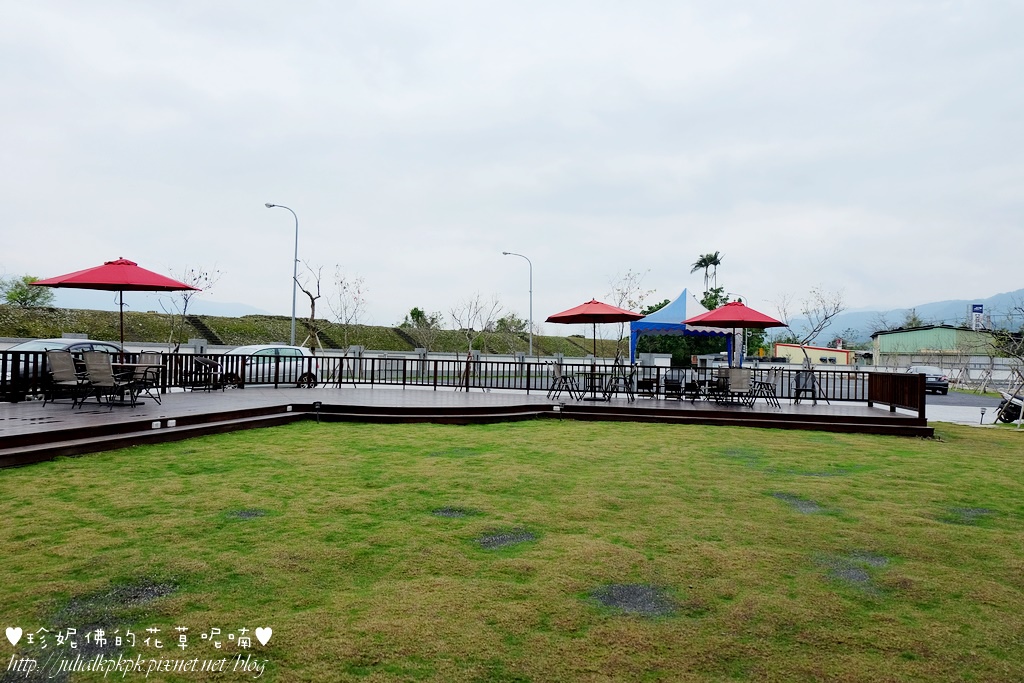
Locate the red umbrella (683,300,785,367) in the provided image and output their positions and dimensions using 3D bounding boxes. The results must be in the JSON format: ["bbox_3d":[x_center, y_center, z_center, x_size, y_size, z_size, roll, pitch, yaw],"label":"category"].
[{"bbox_3d":[5.880,0.290,18.000,2.670,2.670,2.670,1,-2,0],"label":"red umbrella"}]

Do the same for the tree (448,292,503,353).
[{"bbox_3d":[-1.283,0.035,24.000,1.900,3.650,1.800,1,-2,0],"label":"tree"}]

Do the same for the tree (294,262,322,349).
[{"bbox_3d":[-9.986,-1.080,33.500,1.500,5.800,1.400,1,-2,0],"label":"tree"}]

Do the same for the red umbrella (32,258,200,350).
[{"bbox_3d":[-7.064,-0.190,12.350,2.670,2.670,2.670,1,-2,0],"label":"red umbrella"}]

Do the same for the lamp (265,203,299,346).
[{"bbox_3d":[-13.057,-2.676,38.593,2.900,9.780,0.350,-1,-3,40],"label":"lamp"}]

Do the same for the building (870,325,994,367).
[{"bbox_3d":[59.496,1.640,98.213,14.500,7.400,16.000,0,-2,26],"label":"building"}]

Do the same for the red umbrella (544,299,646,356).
[{"bbox_3d":[2.213,0.200,18.200,2.670,2.670,2.670,1,-2,0],"label":"red umbrella"}]

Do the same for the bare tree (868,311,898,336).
[{"bbox_3d":[59.695,0.513,110.150,5.200,11.000,5.000,1,-2,0],"label":"bare tree"}]

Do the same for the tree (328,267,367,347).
[{"bbox_3d":[-5.903,-0.484,24.500,1.500,4.500,1.500,1,-2,0],"label":"tree"}]

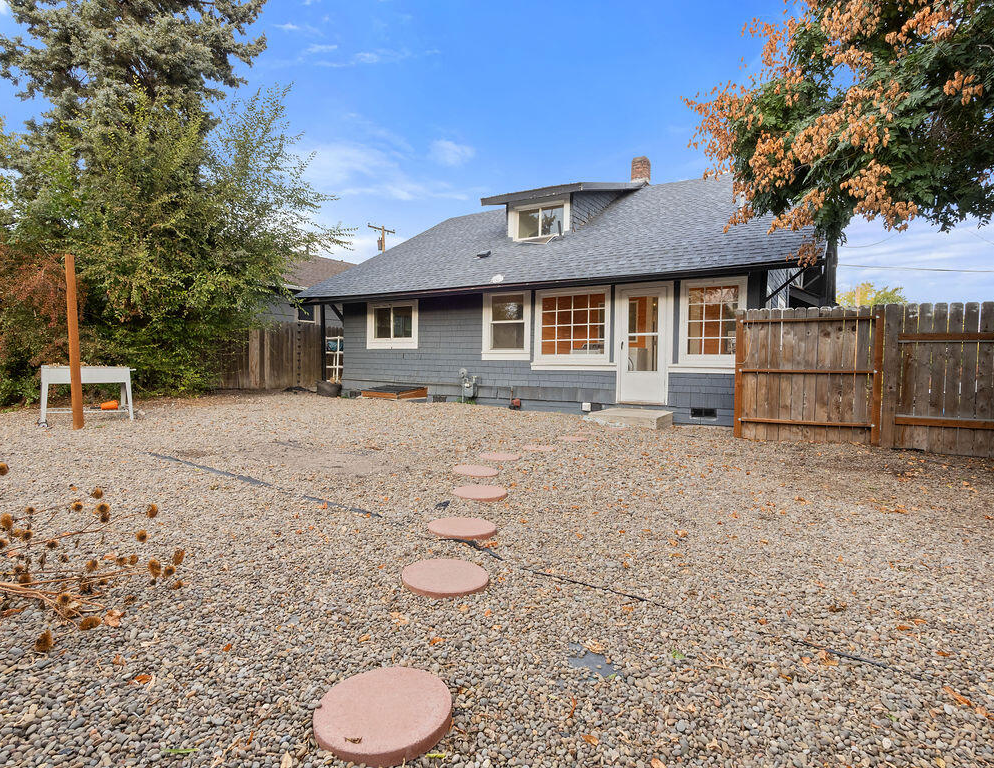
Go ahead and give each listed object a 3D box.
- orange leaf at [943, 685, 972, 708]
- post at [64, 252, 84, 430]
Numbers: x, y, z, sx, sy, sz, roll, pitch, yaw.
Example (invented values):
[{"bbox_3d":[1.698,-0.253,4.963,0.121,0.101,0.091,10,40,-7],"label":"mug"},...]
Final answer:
[{"bbox_3d":[1.623,1.093,1.880,0.035,0.020,0.099,0,4,-5],"label":"orange leaf"},{"bbox_3d":[-6.127,-0.594,7.724,0.100,2.521,0.100,2,4,30],"label":"post"}]

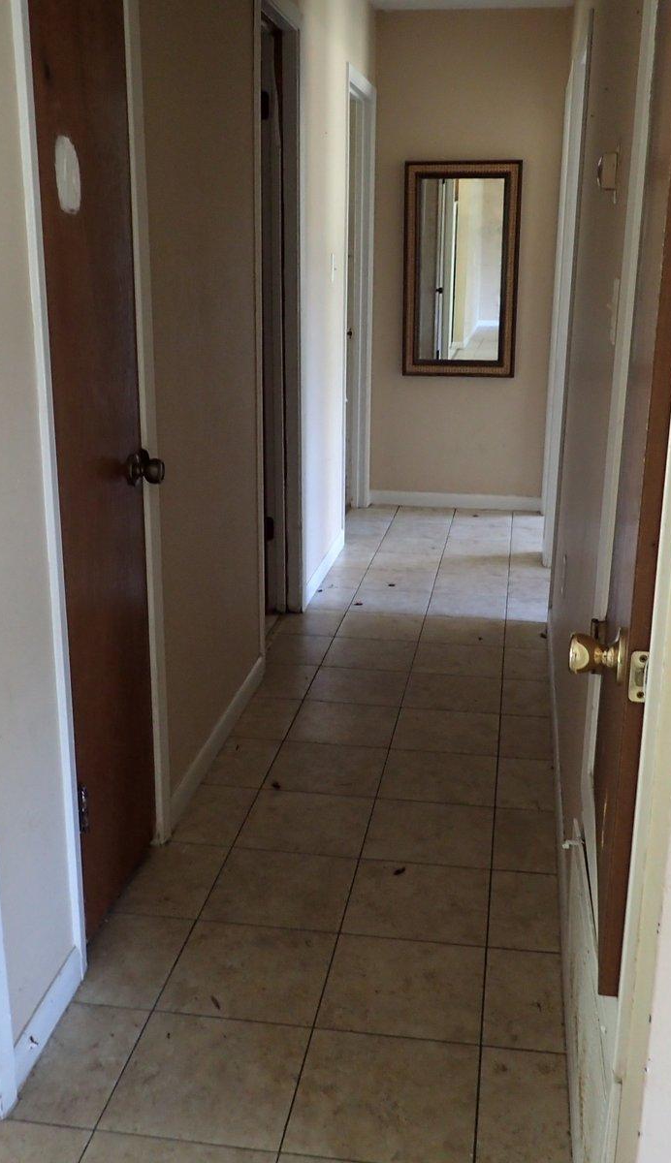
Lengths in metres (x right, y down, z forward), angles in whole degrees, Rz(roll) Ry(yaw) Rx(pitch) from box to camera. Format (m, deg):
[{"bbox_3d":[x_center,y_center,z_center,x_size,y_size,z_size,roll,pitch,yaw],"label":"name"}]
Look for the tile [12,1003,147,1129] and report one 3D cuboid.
[{"bbox_3d":[-0.450,0.853,1.986,0.161,0.010,0.299,3,17,9],"label":"tile"}]

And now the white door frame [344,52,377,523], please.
[{"bbox_3d":[0.059,-1.286,5.420,0.130,2.100,0.888,3,17,9],"label":"white door frame"}]

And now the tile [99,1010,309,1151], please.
[{"bbox_3d":[-0.216,0.868,1.954,0.305,0.010,0.299,3,17,9],"label":"tile"}]

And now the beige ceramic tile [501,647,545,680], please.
[{"bbox_3d":[0.653,0.285,3.854,0.147,0.010,0.300,3,17,9],"label":"beige ceramic tile"}]

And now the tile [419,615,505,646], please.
[{"bbox_3d":[0.476,0.189,4.175,0.303,0.010,0.300,3,17,9],"label":"tile"}]

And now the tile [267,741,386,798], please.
[{"bbox_3d":[-0.020,0.518,3.081,0.303,0.010,0.300,3,17,9],"label":"tile"}]

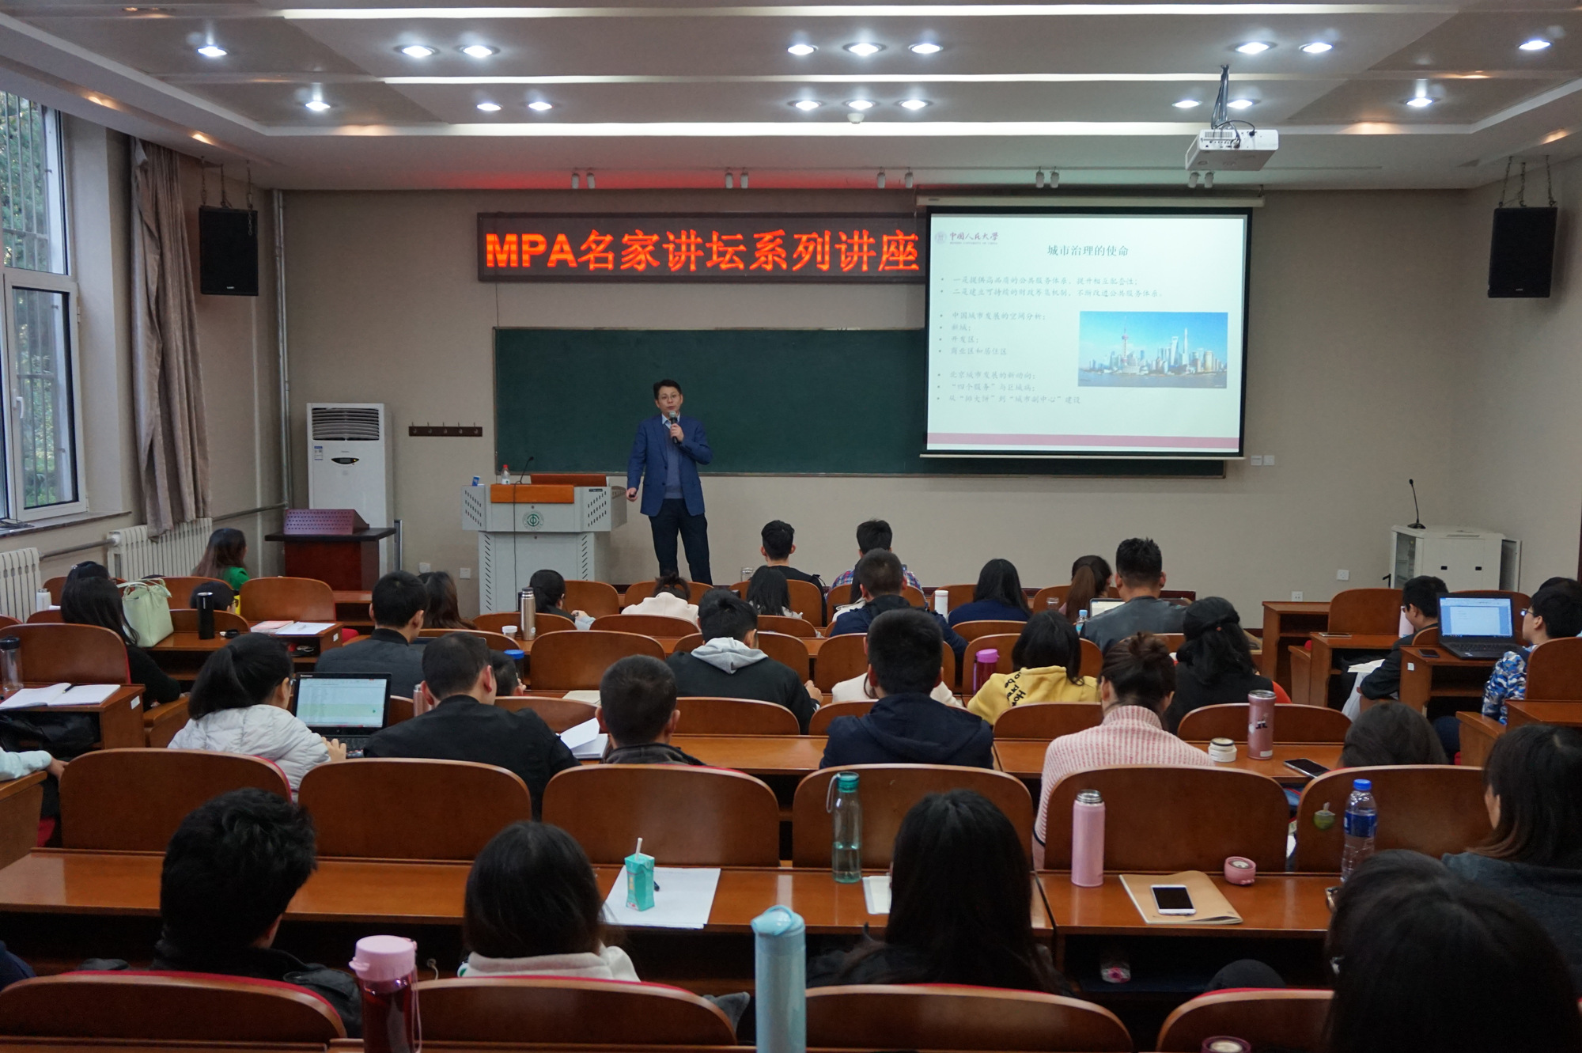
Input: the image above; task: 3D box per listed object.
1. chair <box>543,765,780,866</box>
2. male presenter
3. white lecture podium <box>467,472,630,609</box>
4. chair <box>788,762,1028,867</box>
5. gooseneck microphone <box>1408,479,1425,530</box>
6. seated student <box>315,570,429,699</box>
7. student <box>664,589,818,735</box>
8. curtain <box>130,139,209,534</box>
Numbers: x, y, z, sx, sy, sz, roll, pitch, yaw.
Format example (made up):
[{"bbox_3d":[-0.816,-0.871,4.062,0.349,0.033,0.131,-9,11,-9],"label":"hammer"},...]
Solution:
[{"bbox_3d":[-0.284,0.999,3.388,0.540,0.976,0.560,1,6,2],"label":"chair"},{"bbox_3d":[-0.867,-0.186,9.787,0.620,1.740,0.400,0,6,0],"label":"male presenter"},{"bbox_3d":[-1.810,0.150,10.148,1.074,1.064,0.730,0,6,2],"label":"white lecture podium"},{"bbox_3d":[0.264,0.958,3.151,0.510,0.970,0.540,0,6,2],"label":"chair"},{"bbox_3d":[4.669,-0.165,10.132,0.140,0.374,0.130,-3,7,-28],"label":"gooseneck microphone"},{"bbox_3d":[-1.179,0.772,4.446,0.520,1.290,0.780,1,6,10],"label":"seated student"},{"bbox_3d":[-0.151,0.816,4.627,0.520,1.299,0.750,1,6,2],"label":"student"},{"bbox_3d":[-4.125,-1.246,9.176,0.200,2.550,0.650,1,6,3],"label":"curtain"}]

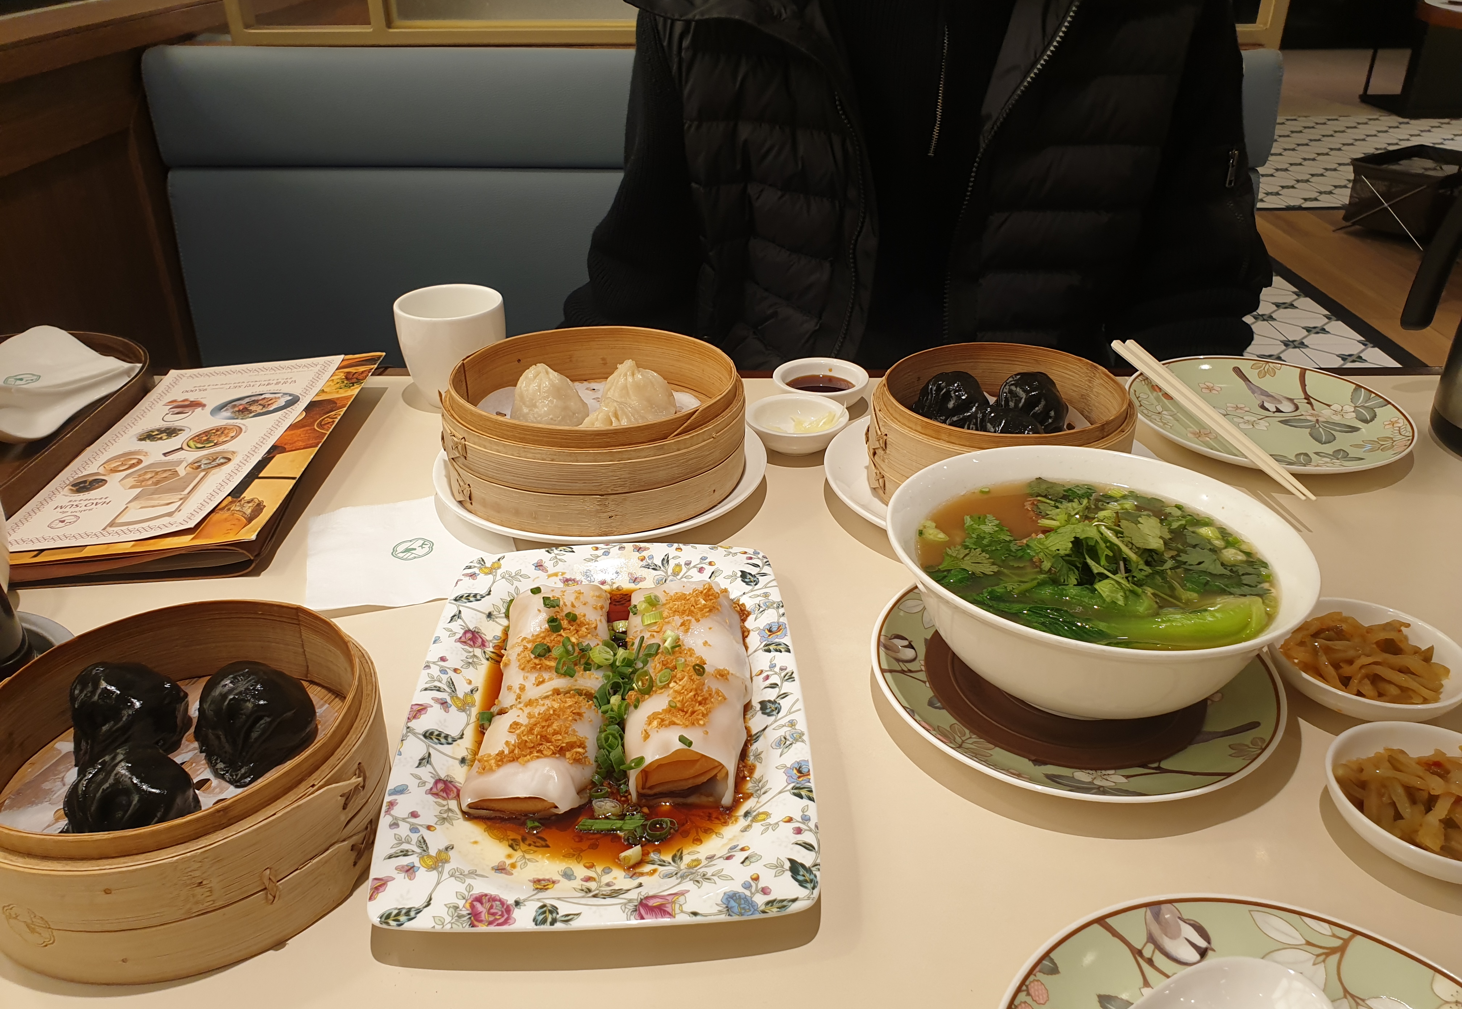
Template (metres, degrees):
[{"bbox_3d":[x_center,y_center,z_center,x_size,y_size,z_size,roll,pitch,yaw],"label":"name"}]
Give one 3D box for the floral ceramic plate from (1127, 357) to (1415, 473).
[{"bbox_3d":[0.399,-0.061,0.828,0.203,0.024,0.203,0,29,0],"label":"floral ceramic plate"}]

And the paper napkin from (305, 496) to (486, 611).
[{"bbox_3d":[-0.198,0.025,0.691,0.126,0.004,0.117,-8,30,-14],"label":"paper napkin"}]

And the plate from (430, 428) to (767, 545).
[{"bbox_3d":[-0.089,-0.023,0.757,0.225,0.023,0.225,0,30,0],"label":"plate"}]

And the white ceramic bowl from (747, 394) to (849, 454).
[{"bbox_3d":[0.049,-0.056,0.817,0.076,0.024,0.076,0,29,0],"label":"white ceramic bowl"}]

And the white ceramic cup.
[{"bbox_3d":[-0.218,-0.122,0.874,0.086,0.081,0.086,0,30,0],"label":"white ceramic cup"}]

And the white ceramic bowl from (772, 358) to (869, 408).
[{"bbox_3d":[0.073,-0.094,0.885,0.077,0.023,0.077,0,29,0],"label":"white ceramic bowl"}]

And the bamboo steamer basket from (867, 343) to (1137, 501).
[{"bbox_3d":[0.180,-0.047,0.738,0.173,0.071,0.173,0,29,0],"label":"bamboo steamer basket"}]

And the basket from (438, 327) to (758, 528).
[{"bbox_3d":[-0.092,-0.056,0.750,0.194,0.073,0.194,0,29,0],"label":"basket"}]

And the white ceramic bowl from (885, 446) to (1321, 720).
[{"bbox_3d":[0.174,0.048,0.543,0.192,0.077,0.192,0,30,0],"label":"white ceramic bowl"}]

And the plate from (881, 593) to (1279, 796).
[{"bbox_3d":[0.175,0.089,0.562,0.197,0.024,0.197,0,30,0],"label":"plate"}]

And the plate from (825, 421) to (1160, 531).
[{"bbox_3d":[0.180,-0.014,0.745,0.227,0.023,0.227,0,30,0],"label":"plate"}]

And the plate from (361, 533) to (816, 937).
[{"bbox_3d":[-0.059,0.102,0.534,0.185,0.026,0.271,-1,30,-3],"label":"plate"}]

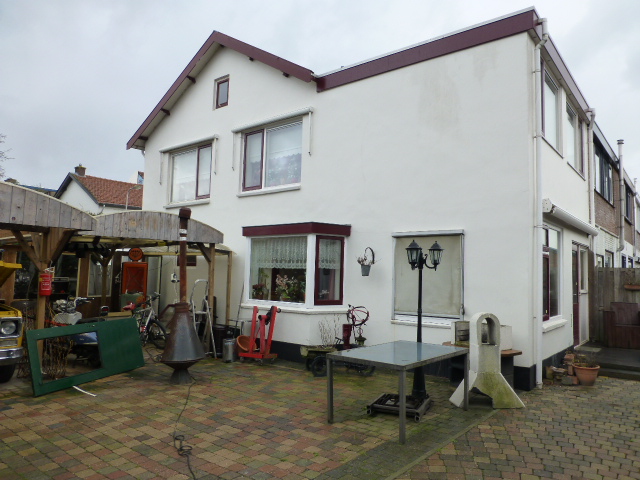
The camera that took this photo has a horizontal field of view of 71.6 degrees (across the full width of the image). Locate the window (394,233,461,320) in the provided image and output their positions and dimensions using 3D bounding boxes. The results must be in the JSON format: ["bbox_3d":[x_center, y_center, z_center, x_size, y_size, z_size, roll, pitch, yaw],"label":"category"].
[{"bbox_3d":[1.884,0.638,7.839,1.310,1.550,0.120,-2,-6,39],"label":"window"}]

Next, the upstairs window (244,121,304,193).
[{"bbox_3d":[-1.166,-1.943,10.513,2.001,1.503,0.130,-1,-5,40],"label":"upstairs window"}]

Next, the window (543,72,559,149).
[{"bbox_3d":[4.301,-2.434,8.285,0.120,1.380,1.400,-2,-6,39],"label":"window"}]

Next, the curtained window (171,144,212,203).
[{"bbox_3d":[-3.710,-1.832,12.619,2.038,1.536,0.130,-1,-5,40],"label":"curtained window"}]

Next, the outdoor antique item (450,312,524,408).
[{"bbox_3d":[2.202,1.569,5.856,0.860,1.170,0.320,2,-3,-4],"label":"outdoor antique item"}]

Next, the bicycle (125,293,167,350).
[{"bbox_3d":[-3.424,1.633,8.448,0.600,1.080,1.680,1,-4,14],"label":"bicycle"}]

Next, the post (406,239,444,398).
[{"bbox_3d":[1.359,1.034,5.848,0.500,2.080,0.380,3,-5,-15],"label":"post"}]

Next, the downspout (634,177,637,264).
[{"bbox_3d":[13.994,-1.062,19.705,0.170,3.700,0.150,-2,-6,39],"label":"downspout"}]

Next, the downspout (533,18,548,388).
[{"bbox_3d":[3.538,-0.664,7.031,0.210,5.900,0.110,-2,-6,39],"label":"downspout"}]

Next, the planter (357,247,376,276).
[{"bbox_3d":[0.897,0.415,8.562,0.300,0.560,0.220,-2,-6,39],"label":"planter"}]

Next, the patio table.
[{"bbox_3d":[0.975,1.701,5.258,0.962,0.750,1.632,-1,-5,40],"label":"patio table"}]

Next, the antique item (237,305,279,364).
[{"bbox_3d":[-1.113,1.713,8.162,0.580,1.000,0.480,-1,-5,40],"label":"antique item"}]

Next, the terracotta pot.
[{"bbox_3d":[4.212,2.129,6.991,0.430,0.290,0.430,-1,-5,40],"label":"terracotta pot"}]

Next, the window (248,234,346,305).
[{"bbox_3d":[-0.533,0.663,9.340,2.190,1.390,0.620,-2,-6,39],"label":"window"}]

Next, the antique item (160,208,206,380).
[{"bbox_3d":[-1.978,0.801,6.574,0.650,2.550,0.650,2,-5,-6],"label":"antique item"}]

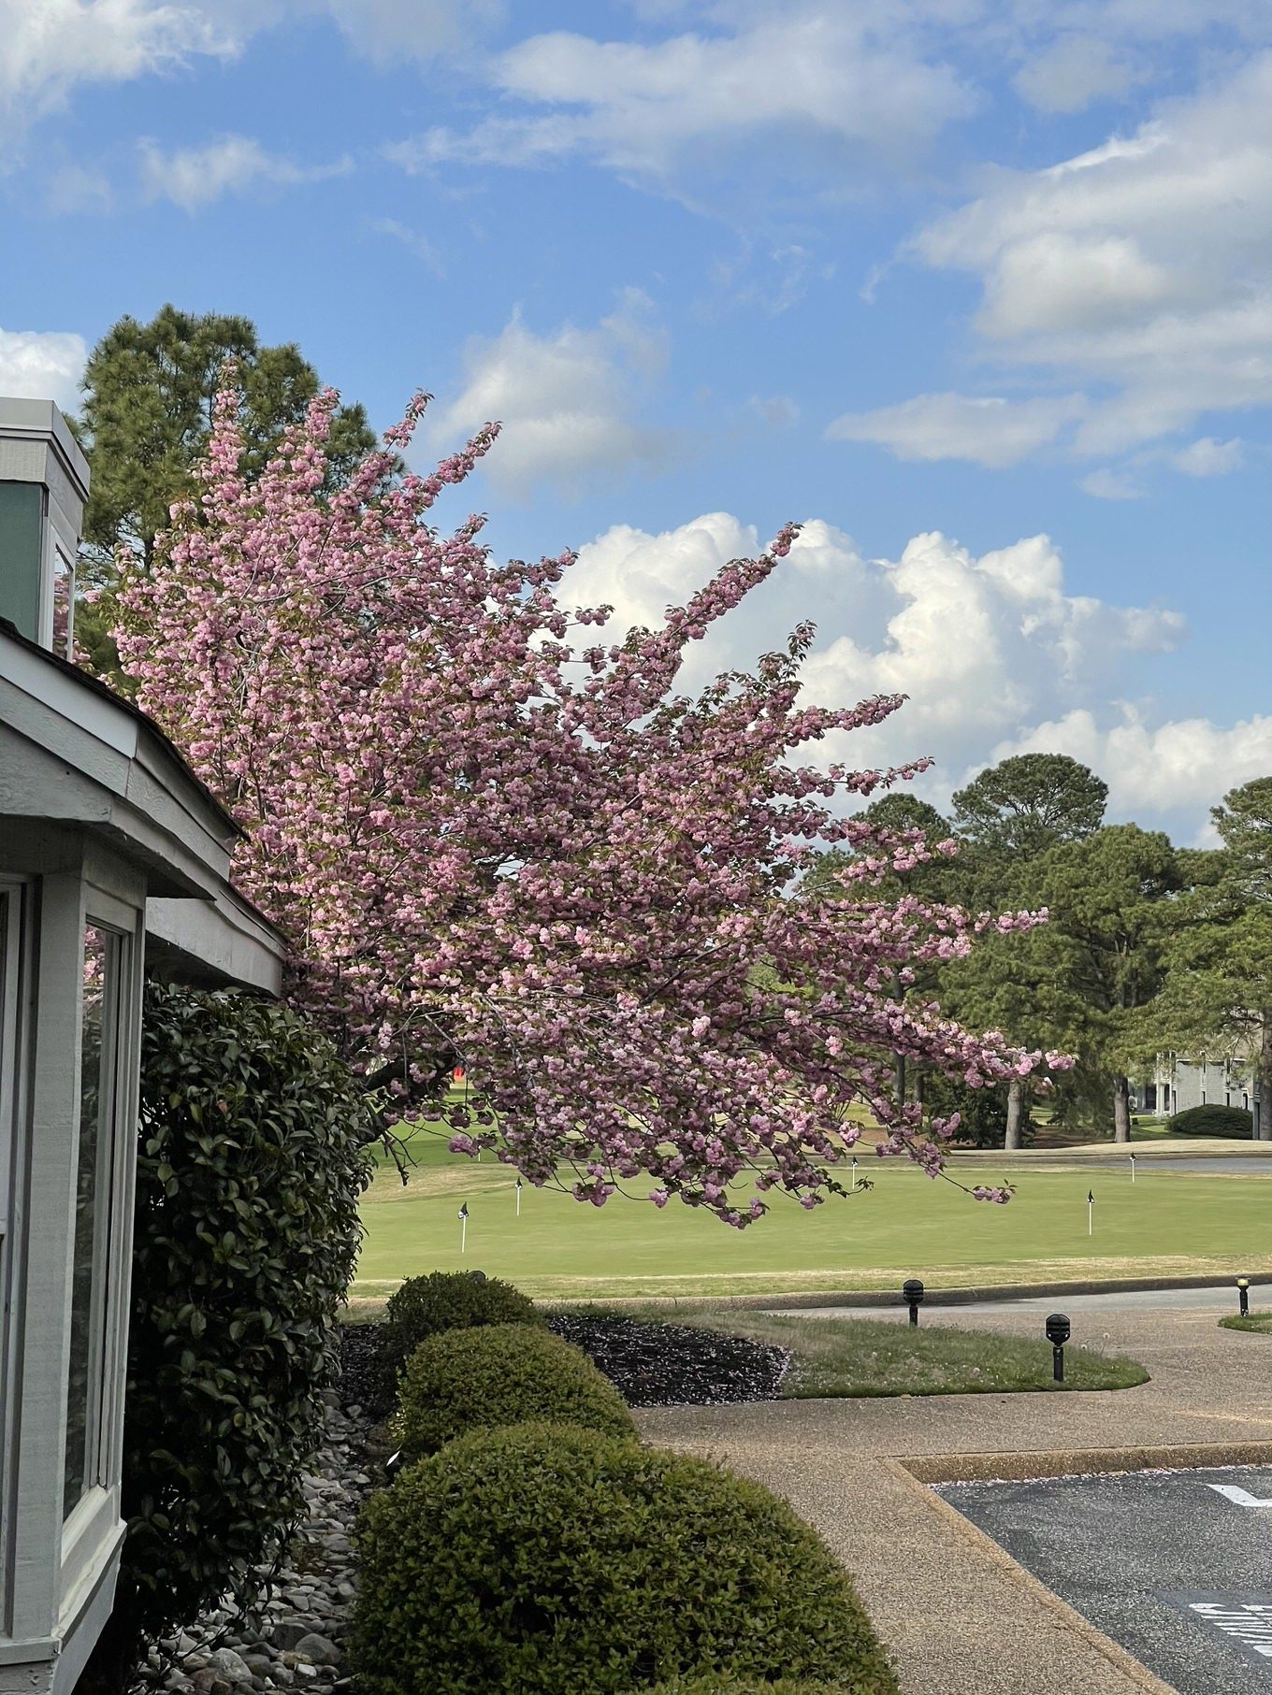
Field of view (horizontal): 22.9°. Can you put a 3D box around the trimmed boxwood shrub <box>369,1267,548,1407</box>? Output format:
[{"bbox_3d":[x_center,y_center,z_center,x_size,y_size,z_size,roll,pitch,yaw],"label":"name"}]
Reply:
[{"bbox_3d":[-1.131,3.180,20.200,1.150,0.880,1.150,1,-4,0],"label":"trimmed boxwood shrub"}]

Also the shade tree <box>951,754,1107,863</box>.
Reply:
[{"bbox_3d":[15.503,4.199,125.000,7.200,15.800,7.200,1,-4,0],"label":"shade tree"}]

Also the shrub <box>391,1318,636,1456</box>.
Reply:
[{"bbox_3d":[-0.673,3.053,17.600,1.360,0.770,1.320,1,-4,0],"label":"shrub"}]

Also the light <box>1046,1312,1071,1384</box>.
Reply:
[{"bbox_3d":[3.046,3.605,22.600,0.175,0.475,0.175,1,-4,0],"label":"light"}]

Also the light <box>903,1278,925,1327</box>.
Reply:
[{"bbox_3d":[2.440,4.027,27.500,0.175,0.475,0.175,1,-4,0],"label":"light"}]

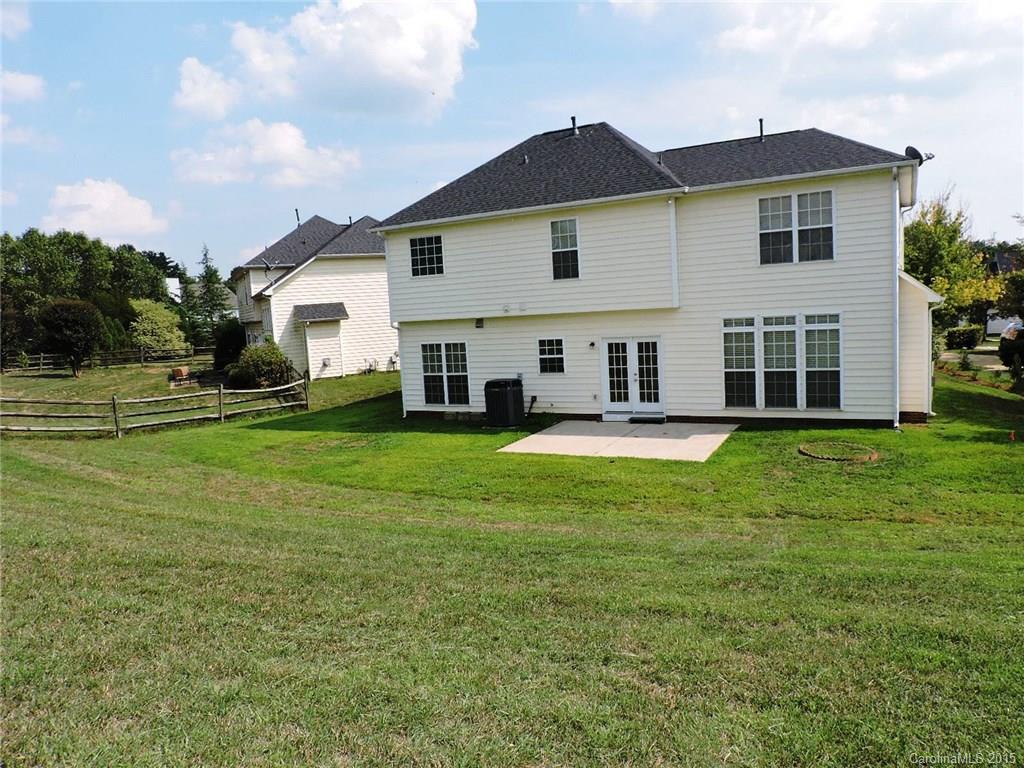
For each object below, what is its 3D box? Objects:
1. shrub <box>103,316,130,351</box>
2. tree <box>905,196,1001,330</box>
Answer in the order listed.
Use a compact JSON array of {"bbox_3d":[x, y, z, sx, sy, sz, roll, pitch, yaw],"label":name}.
[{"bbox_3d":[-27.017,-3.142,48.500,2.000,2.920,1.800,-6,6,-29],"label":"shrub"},{"bbox_3d":[25.380,-6.641,41.000,5.900,8.784,5.700,0,6,32],"label":"tree"}]

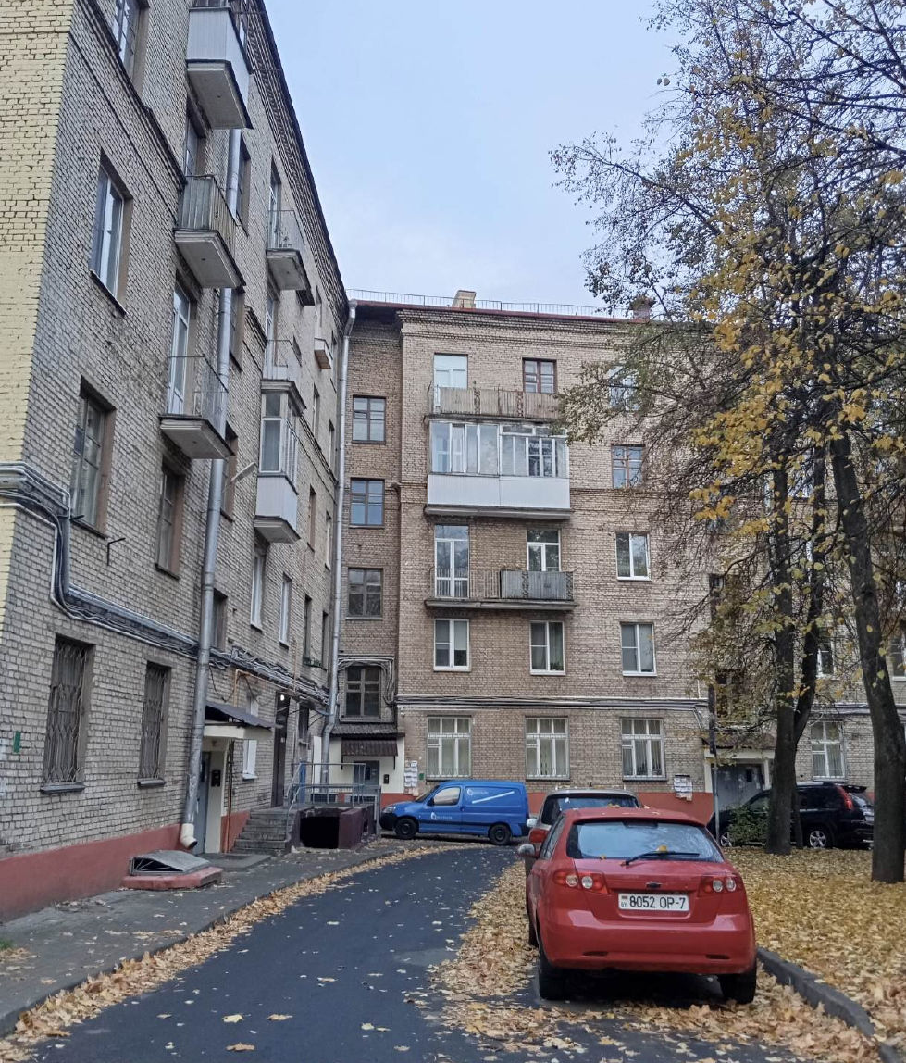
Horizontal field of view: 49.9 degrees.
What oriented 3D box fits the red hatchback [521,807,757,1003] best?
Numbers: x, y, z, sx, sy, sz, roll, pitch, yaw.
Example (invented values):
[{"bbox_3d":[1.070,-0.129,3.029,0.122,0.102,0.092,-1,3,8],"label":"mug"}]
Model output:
[{"bbox_3d":[1.595,3.372,9.311,1.760,1.450,4.300,0,-14,2],"label":"red hatchback"}]

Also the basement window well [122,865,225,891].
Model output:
[{"bbox_3d":[-4.091,5.036,14.236,1.080,0.220,1.200,0,-13,2],"label":"basement window well"}]

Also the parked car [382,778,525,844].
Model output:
[{"bbox_3d":[0.071,8.055,28.281,4.140,1.810,1.760,0,-14,9],"label":"parked car"}]

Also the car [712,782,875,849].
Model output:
[{"bbox_3d":[8.942,7.582,25.687,1.820,1.730,4.630,13,-22,-40],"label":"car"}]

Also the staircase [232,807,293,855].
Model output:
[{"bbox_3d":[-3.915,6.338,20.657,1.100,0.800,2.000,0,-13,2],"label":"staircase"}]

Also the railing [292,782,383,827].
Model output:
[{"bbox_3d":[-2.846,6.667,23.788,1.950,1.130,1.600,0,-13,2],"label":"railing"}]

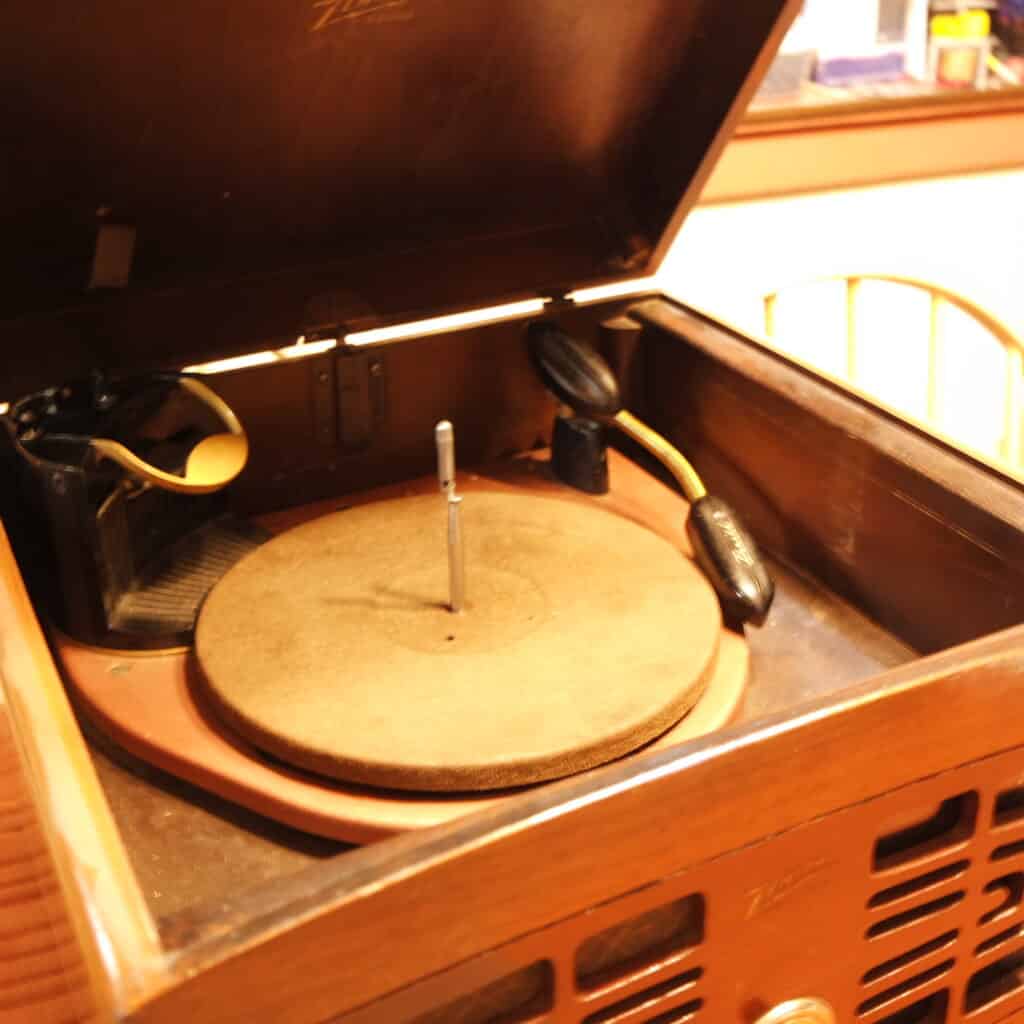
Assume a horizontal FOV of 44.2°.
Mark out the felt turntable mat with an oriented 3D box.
[{"bbox_3d":[-0.025,0.050,0.614,0.248,0.012,0.248,-1,27,0],"label":"felt turntable mat"}]

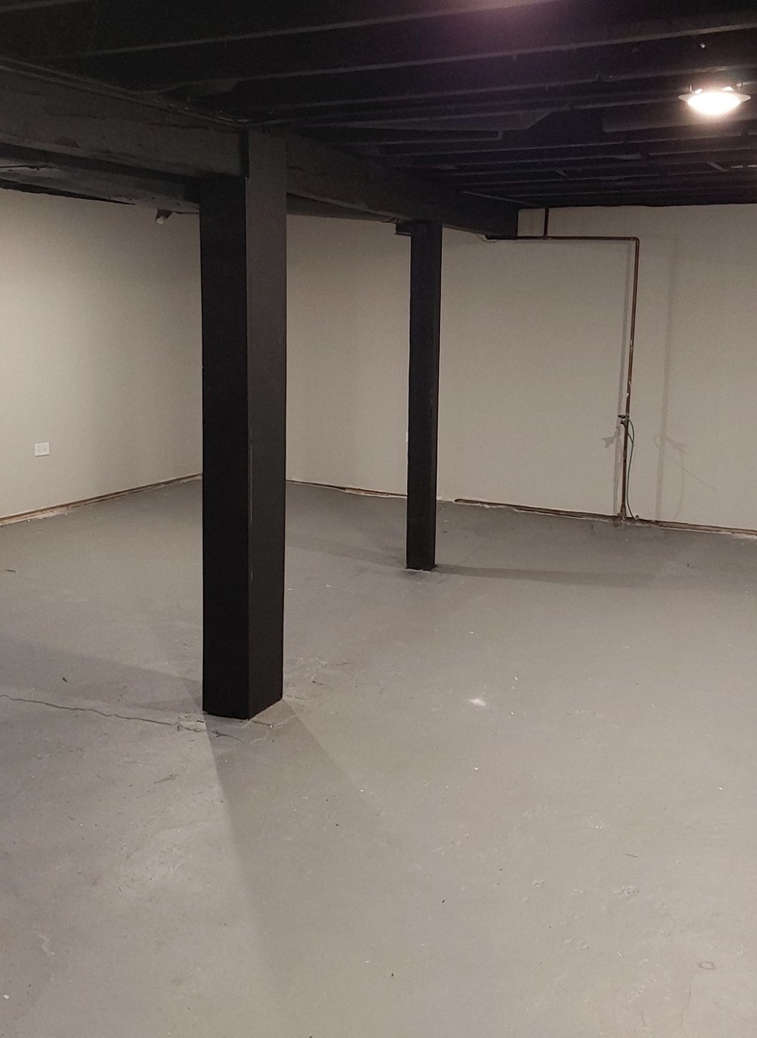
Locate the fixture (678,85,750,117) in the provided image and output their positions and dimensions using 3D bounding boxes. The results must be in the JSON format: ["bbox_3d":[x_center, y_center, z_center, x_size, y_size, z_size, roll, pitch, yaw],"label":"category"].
[{"bbox_3d":[0.896,-1.111,2.978,0.200,0.080,0.200,6,13,25],"label":"fixture"}]

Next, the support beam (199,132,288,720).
[{"bbox_3d":[-0.467,-0.280,3.728,0.203,1.900,0.207,6,13,25],"label":"support beam"}]

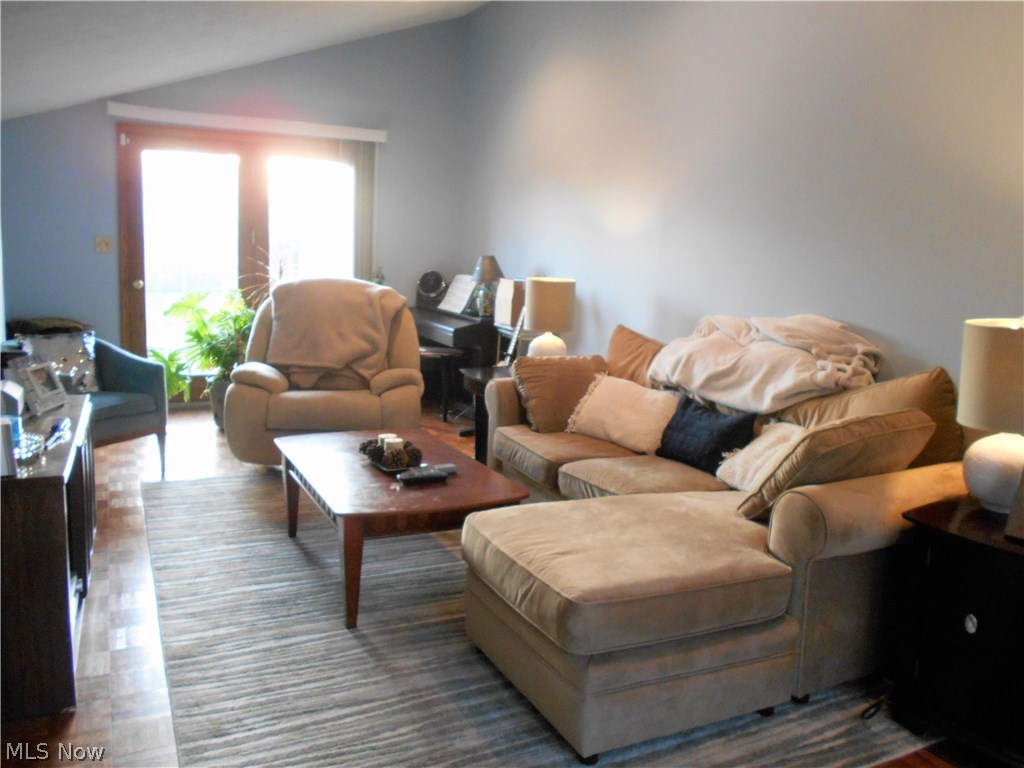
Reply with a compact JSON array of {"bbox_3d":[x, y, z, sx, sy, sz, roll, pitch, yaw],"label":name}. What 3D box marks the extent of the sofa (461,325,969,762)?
[{"bbox_3d":[0.443,0.251,3.016,1.732,0.880,2.241,-2,8,-26],"label":"sofa"}]

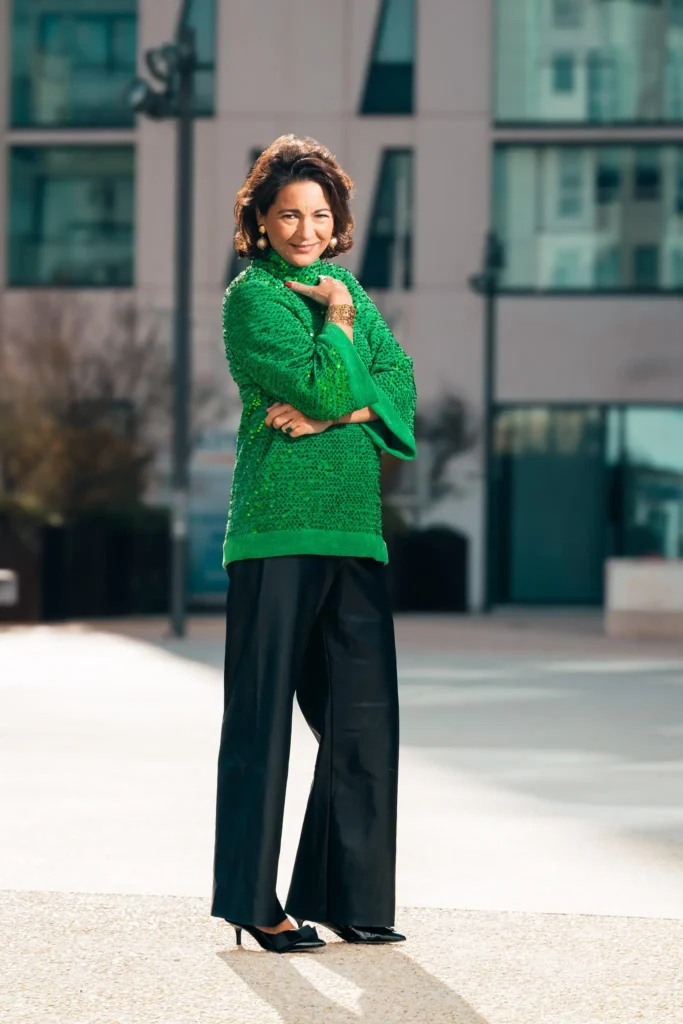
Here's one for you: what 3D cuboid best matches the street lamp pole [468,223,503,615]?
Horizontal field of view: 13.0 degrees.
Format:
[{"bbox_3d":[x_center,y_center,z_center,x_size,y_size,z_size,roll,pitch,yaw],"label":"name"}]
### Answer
[{"bbox_3d":[2.430,-1.500,50.000,0.450,6.400,0.580,1,-1,-6],"label":"street lamp pole"}]

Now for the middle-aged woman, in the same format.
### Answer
[{"bbox_3d":[-0.058,0.062,6.220,0.470,1.690,0.380,1,-1,-38],"label":"middle-aged woman"}]

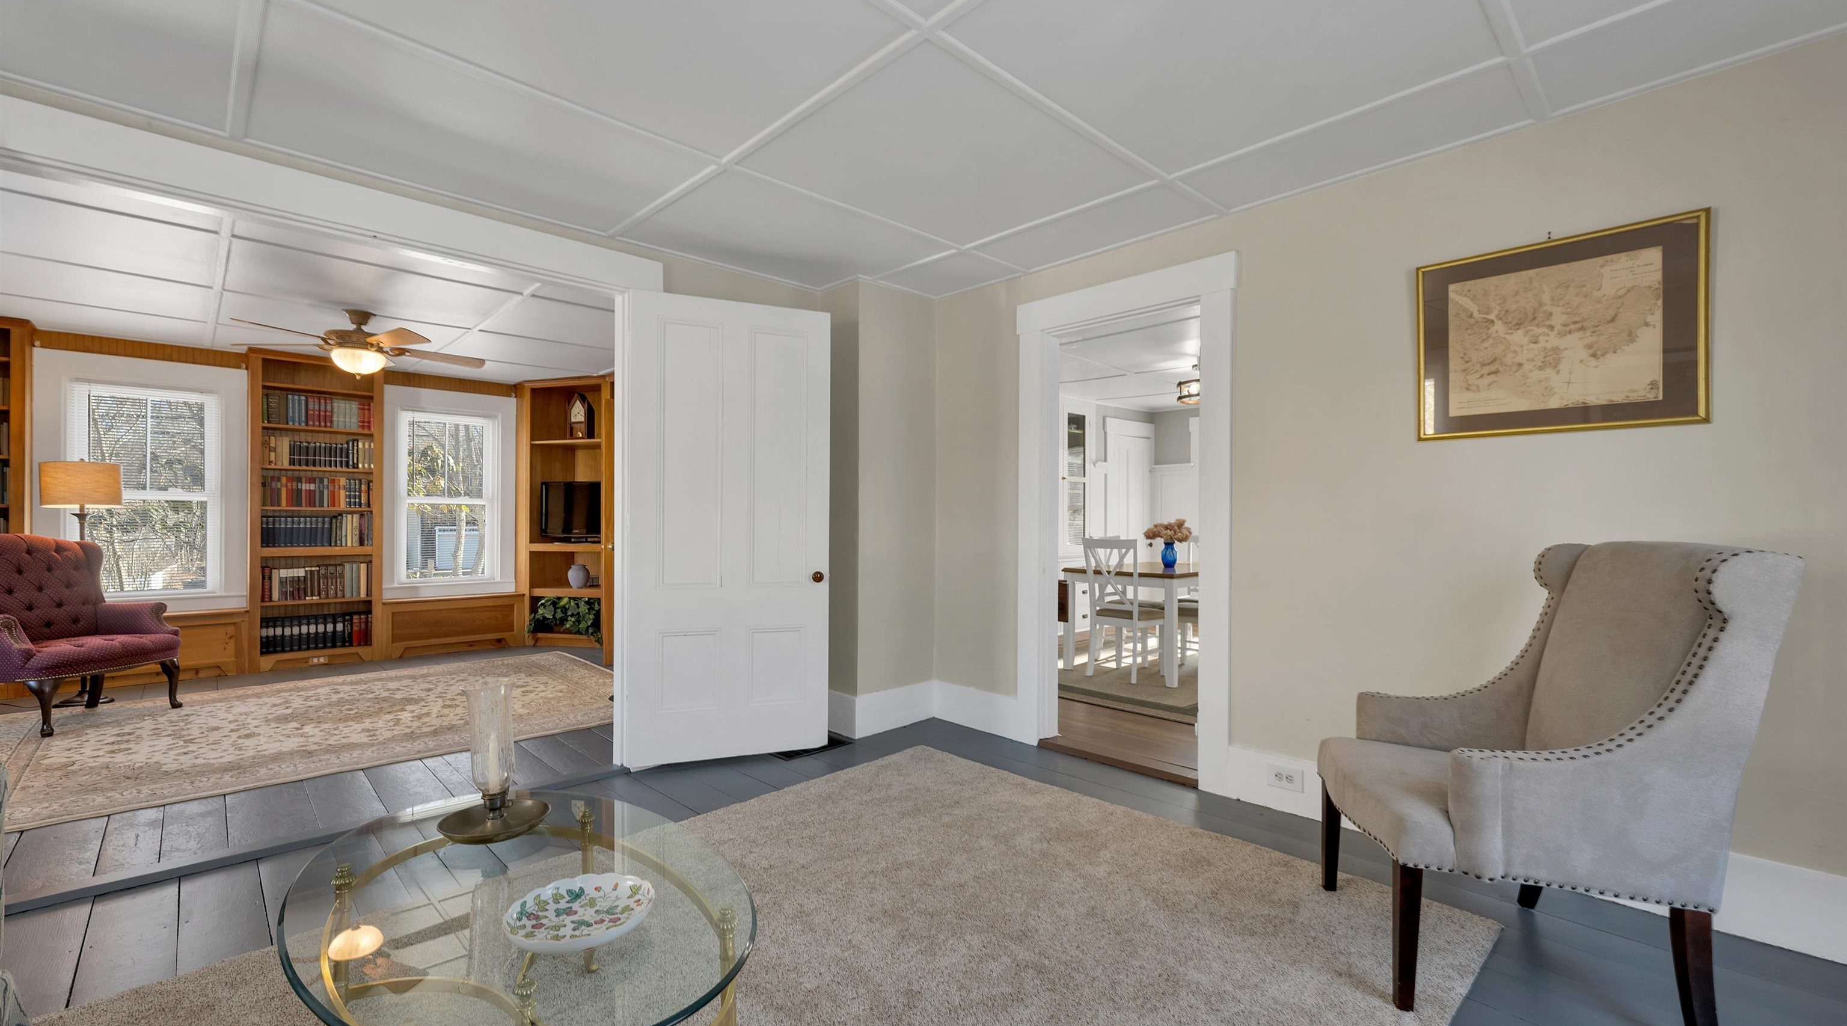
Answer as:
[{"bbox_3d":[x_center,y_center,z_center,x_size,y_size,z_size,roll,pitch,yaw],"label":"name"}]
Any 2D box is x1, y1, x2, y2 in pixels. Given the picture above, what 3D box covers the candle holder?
[{"bbox_3d":[-0.971,0.554,1.631,0.220,0.332,0.220,0,-1,45],"label":"candle holder"}]

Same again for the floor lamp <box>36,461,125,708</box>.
[{"bbox_3d":[-5.106,0.412,4.366,0.340,1.473,0.340,0,-1,45],"label":"floor lamp"}]

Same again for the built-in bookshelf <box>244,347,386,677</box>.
[{"bbox_3d":[-4.648,-0.012,5.512,0.280,2.335,0.785,0,-1,45],"label":"built-in bookshelf"}]

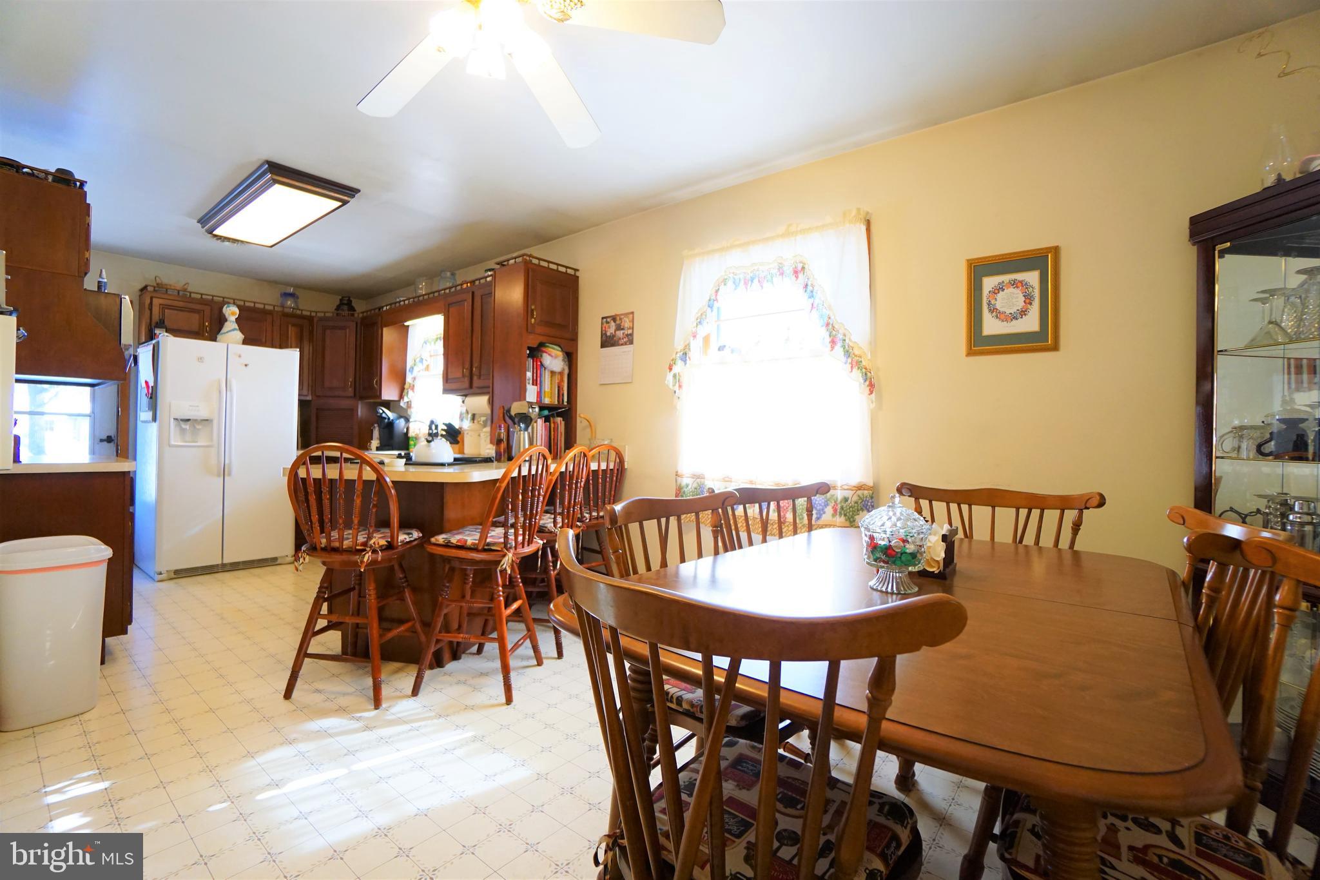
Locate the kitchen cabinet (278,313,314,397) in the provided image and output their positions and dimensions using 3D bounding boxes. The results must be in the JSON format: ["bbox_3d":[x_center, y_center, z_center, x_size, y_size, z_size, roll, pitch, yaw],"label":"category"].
[{"bbox_3d":[-3.386,-0.759,5.030,0.310,0.750,0.285,2,1,39],"label":"kitchen cabinet"}]

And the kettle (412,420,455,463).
[{"bbox_3d":[-1.213,0.004,2.941,0.212,0.238,0.222,1,-1,-5],"label":"kettle"}]

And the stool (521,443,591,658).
[{"bbox_3d":[-0.648,0.543,2.867,0.460,1.030,0.500,2,-1,-42],"label":"stool"}]

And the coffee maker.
[{"bbox_3d":[-2.174,-0.085,4.472,0.215,0.350,0.290,1,-1,22],"label":"coffee maker"}]

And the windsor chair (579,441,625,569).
[{"bbox_3d":[-0.501,0.538,3.314,0.485,1.050,0.455,2,1,37],"label":"windsor chair"}]

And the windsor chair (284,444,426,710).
[{"bbox_3d":[-1.272,0.527,2.370,0.455,1.050,0.485,1,0,3],"label":"windsor chair"}]

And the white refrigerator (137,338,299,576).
[{"bbox_3d":[-3.624,0.135,4.506,0.870,1.745,0.872,1,-1,38],"label":"white refrigerator"}]

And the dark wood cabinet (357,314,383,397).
[{"bbox_3d":[-2.503,-0.739,5.059,0.471,0.760,0.310,2,1,39],"label":"dark wood cabinet"}]

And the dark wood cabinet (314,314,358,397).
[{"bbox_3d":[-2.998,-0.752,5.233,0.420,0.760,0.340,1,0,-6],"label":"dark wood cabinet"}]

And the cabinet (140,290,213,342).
[{"bbox_3d":[-3.875,-0.955,4.414,0.310,0.380,0.400,2,1,39],"label":"cabinet"}]

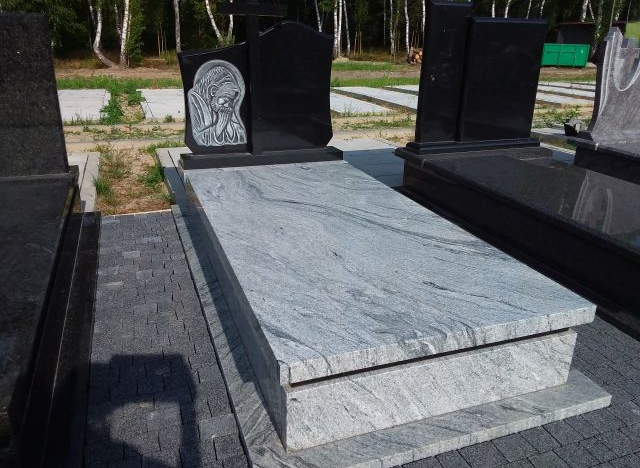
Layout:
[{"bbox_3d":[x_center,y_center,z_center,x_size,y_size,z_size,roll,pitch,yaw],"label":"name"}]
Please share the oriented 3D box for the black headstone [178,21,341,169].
[{"bbox_3d":[-0.382,-0.934,3.480,1.122,0.902,0.242,-6,20,-19],"label":"black headstone"}]

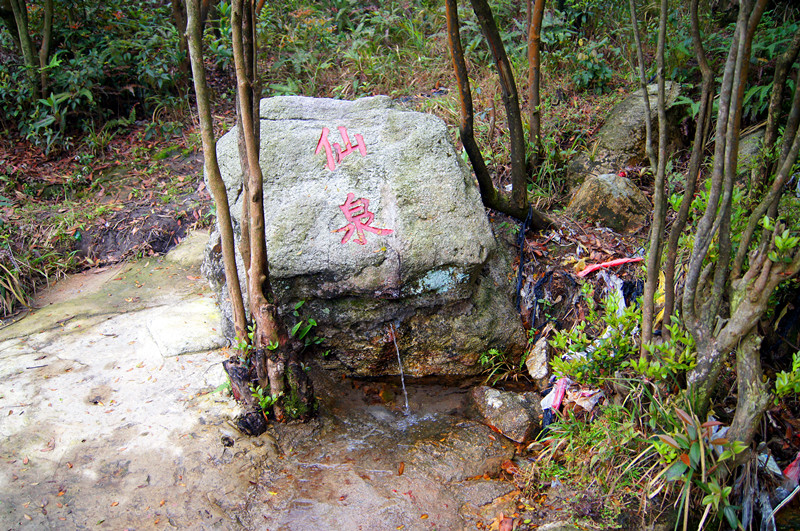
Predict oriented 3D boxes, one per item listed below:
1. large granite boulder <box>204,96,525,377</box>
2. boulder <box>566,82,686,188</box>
[{"bbox_3d":[-0.200,-0.214,3.775,1.380,1.180,1.080,-3,20,-9],"label":"large granite boulder"},{"bbox_3d":[1.650,-0.981,5.443,0.820,0.660,0.800,6,21,16],"label":"boulder"}]

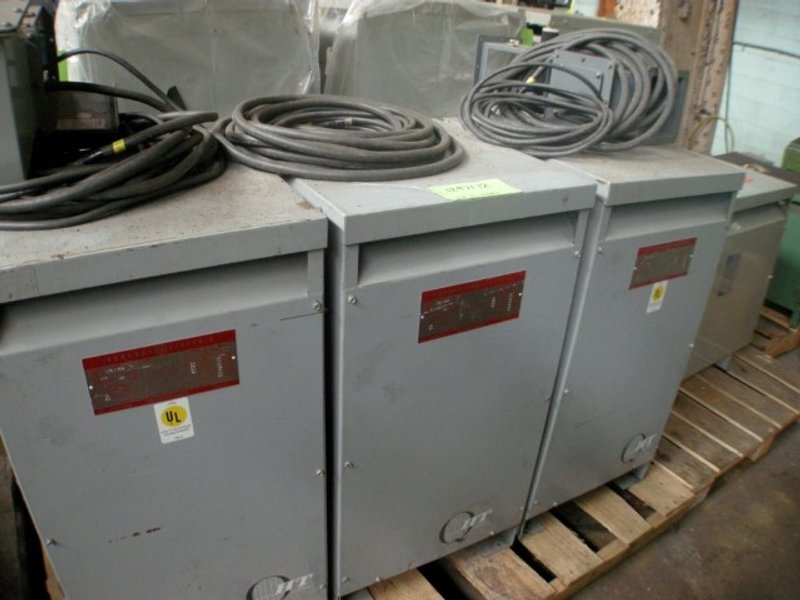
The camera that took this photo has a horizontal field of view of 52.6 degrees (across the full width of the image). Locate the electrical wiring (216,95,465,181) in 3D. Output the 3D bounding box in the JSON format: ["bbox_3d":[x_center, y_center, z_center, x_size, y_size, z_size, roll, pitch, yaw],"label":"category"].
[{"bbox_3d":[-0.113,-0.359,1.688,0.527,0.072,0.444,-12,31,-28],"label":"electrical wiring"}]

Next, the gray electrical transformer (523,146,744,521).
[{"bbox_3d":[0.455,0.036,2.250,0.555,0.933,0.494,-14,32,-36],"label":"gray electrical transformer"}]

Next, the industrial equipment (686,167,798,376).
[{"bbox_3d":[0.907,-0.092,2.708,0.516,0.674,0.422,-17,34,-35],"label":"industrial equipment"}]

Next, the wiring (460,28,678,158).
[{"bbox_3d":[0.425,-0.532,2.028,0.549,0.266,0.278,-7,30,-21],"label":"wiring"}]

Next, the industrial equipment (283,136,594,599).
[{"bbox_3d":[-0.004,0.122,1.874,0.555,0.933,0.494,-12,31,-28],"label":"industrial equipment"}]

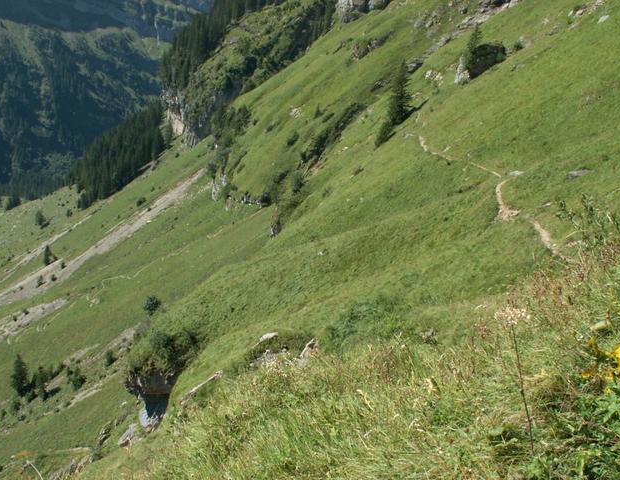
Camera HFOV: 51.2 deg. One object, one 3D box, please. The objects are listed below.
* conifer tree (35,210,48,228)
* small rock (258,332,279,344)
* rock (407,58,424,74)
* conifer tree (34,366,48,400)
[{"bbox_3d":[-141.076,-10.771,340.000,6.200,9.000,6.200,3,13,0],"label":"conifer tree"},{"bbox_3d":[-2.886,6.850,45.000,1.350,0.650,0.950,3,13,0],"label":"small rock"},{"bbox_3d":[26.086,-42.899,160.000,4.200,3.100,3.500,3,13,0],"label":"rock"},{"bbox_3d":[-62.239,33.264,150.000,3.200,8.200,3.200,3,13,0],"label":"conifer tree"}]

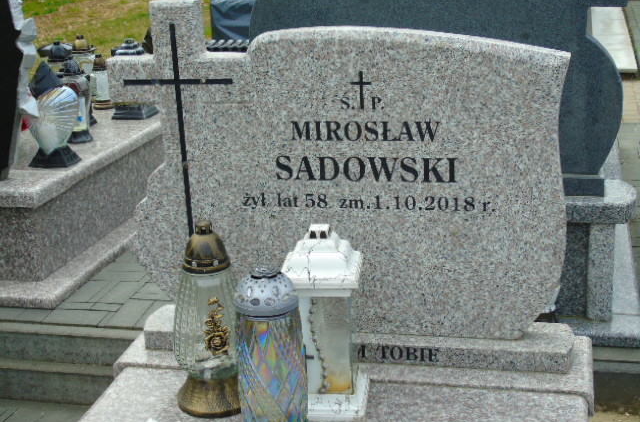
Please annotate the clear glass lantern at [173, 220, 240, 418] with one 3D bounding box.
[{"bbox_3d":[-0.206,0.196,1.907,0.159,0.361,0.159,-7,17,-14],"label":"clear glass lantern"}]

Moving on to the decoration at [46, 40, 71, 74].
[{"bbox_3d":[-1.068,-0.528,4.115,0.101,0.349,0.101,-7,17,-14],"label":"decoration"}]

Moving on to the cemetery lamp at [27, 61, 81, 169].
[{"bbox_3d":[-0.934,-0.336,3.447,0.160,0.356,0.113,1,17,14],"label":"cemetery lamp"}]

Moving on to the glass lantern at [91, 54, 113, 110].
[{"bbox_3d":[-0.978,-0.579,4.463,0.091,0.236,0.091,-6,17,-11],"label":"glass lantern"}]

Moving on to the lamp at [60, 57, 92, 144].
[{"bbox_3d":[-0.930,-0.424,3.807,0.109,0.315,0.109,-7,17,-13],"label":"lamp"}]

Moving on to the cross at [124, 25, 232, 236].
[{"bbox_3d":[-0.284,-0.148,2.054,0.234,0.469,0.015,1,17,14],"label":"cross"}]

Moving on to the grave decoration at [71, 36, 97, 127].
[{"bbox_3d":[-0.962,-0.533,4.087,0.104,0.364,0.104,-7,17,-12],"label":"grave decoration"}]

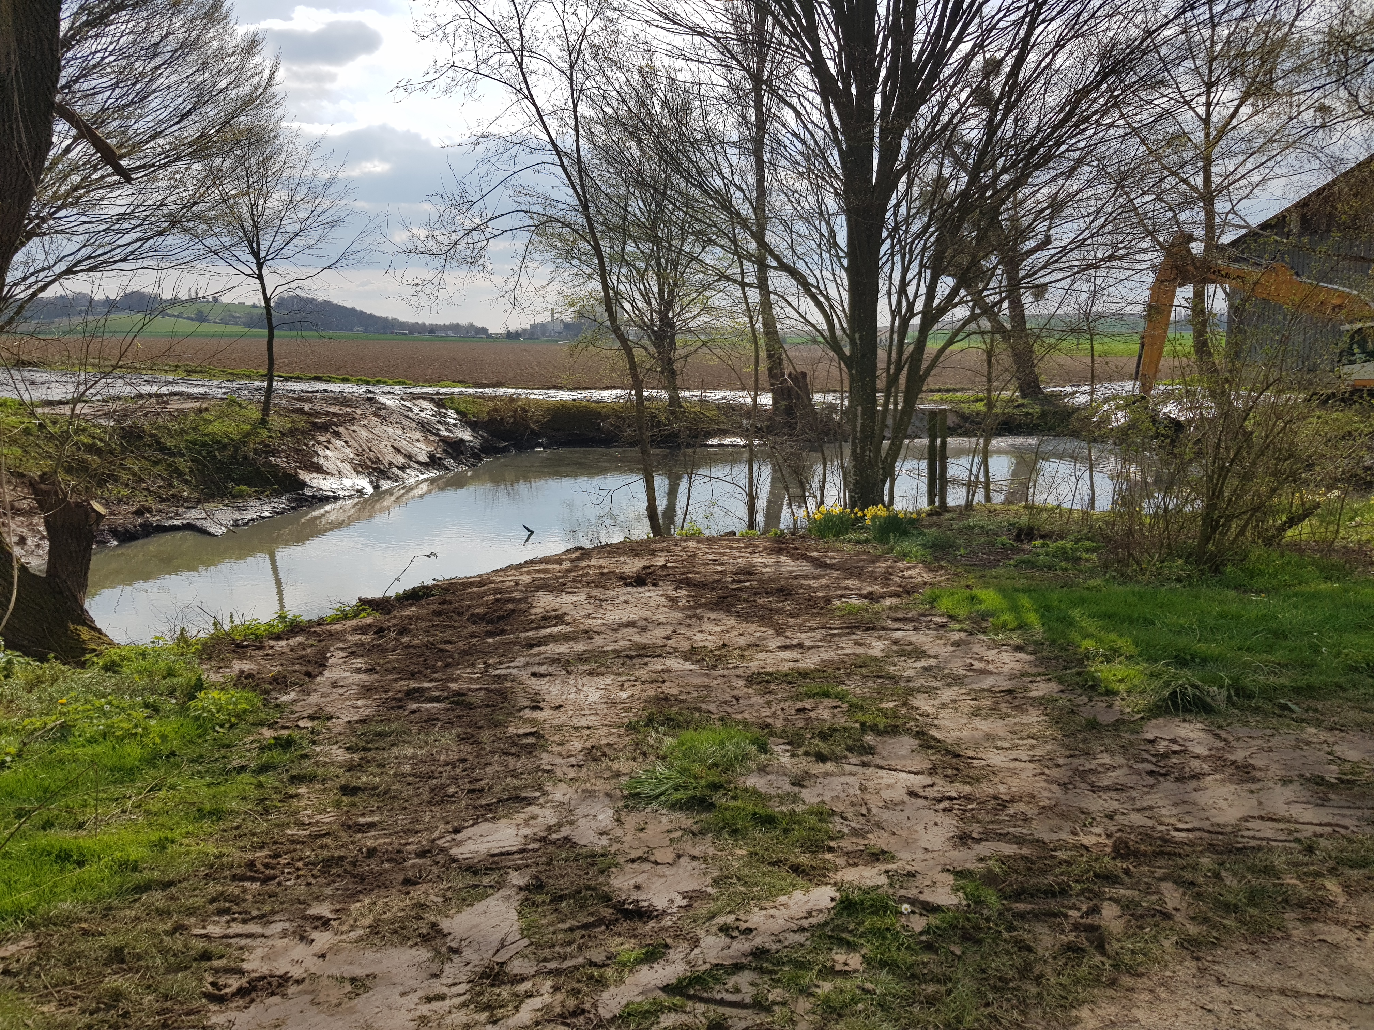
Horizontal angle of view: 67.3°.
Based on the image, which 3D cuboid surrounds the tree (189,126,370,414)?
[{"bbox_3d":[-7.245,-4.231,18.449,3.130,5.090,3.040,0,9,0],"label":"tree"}]

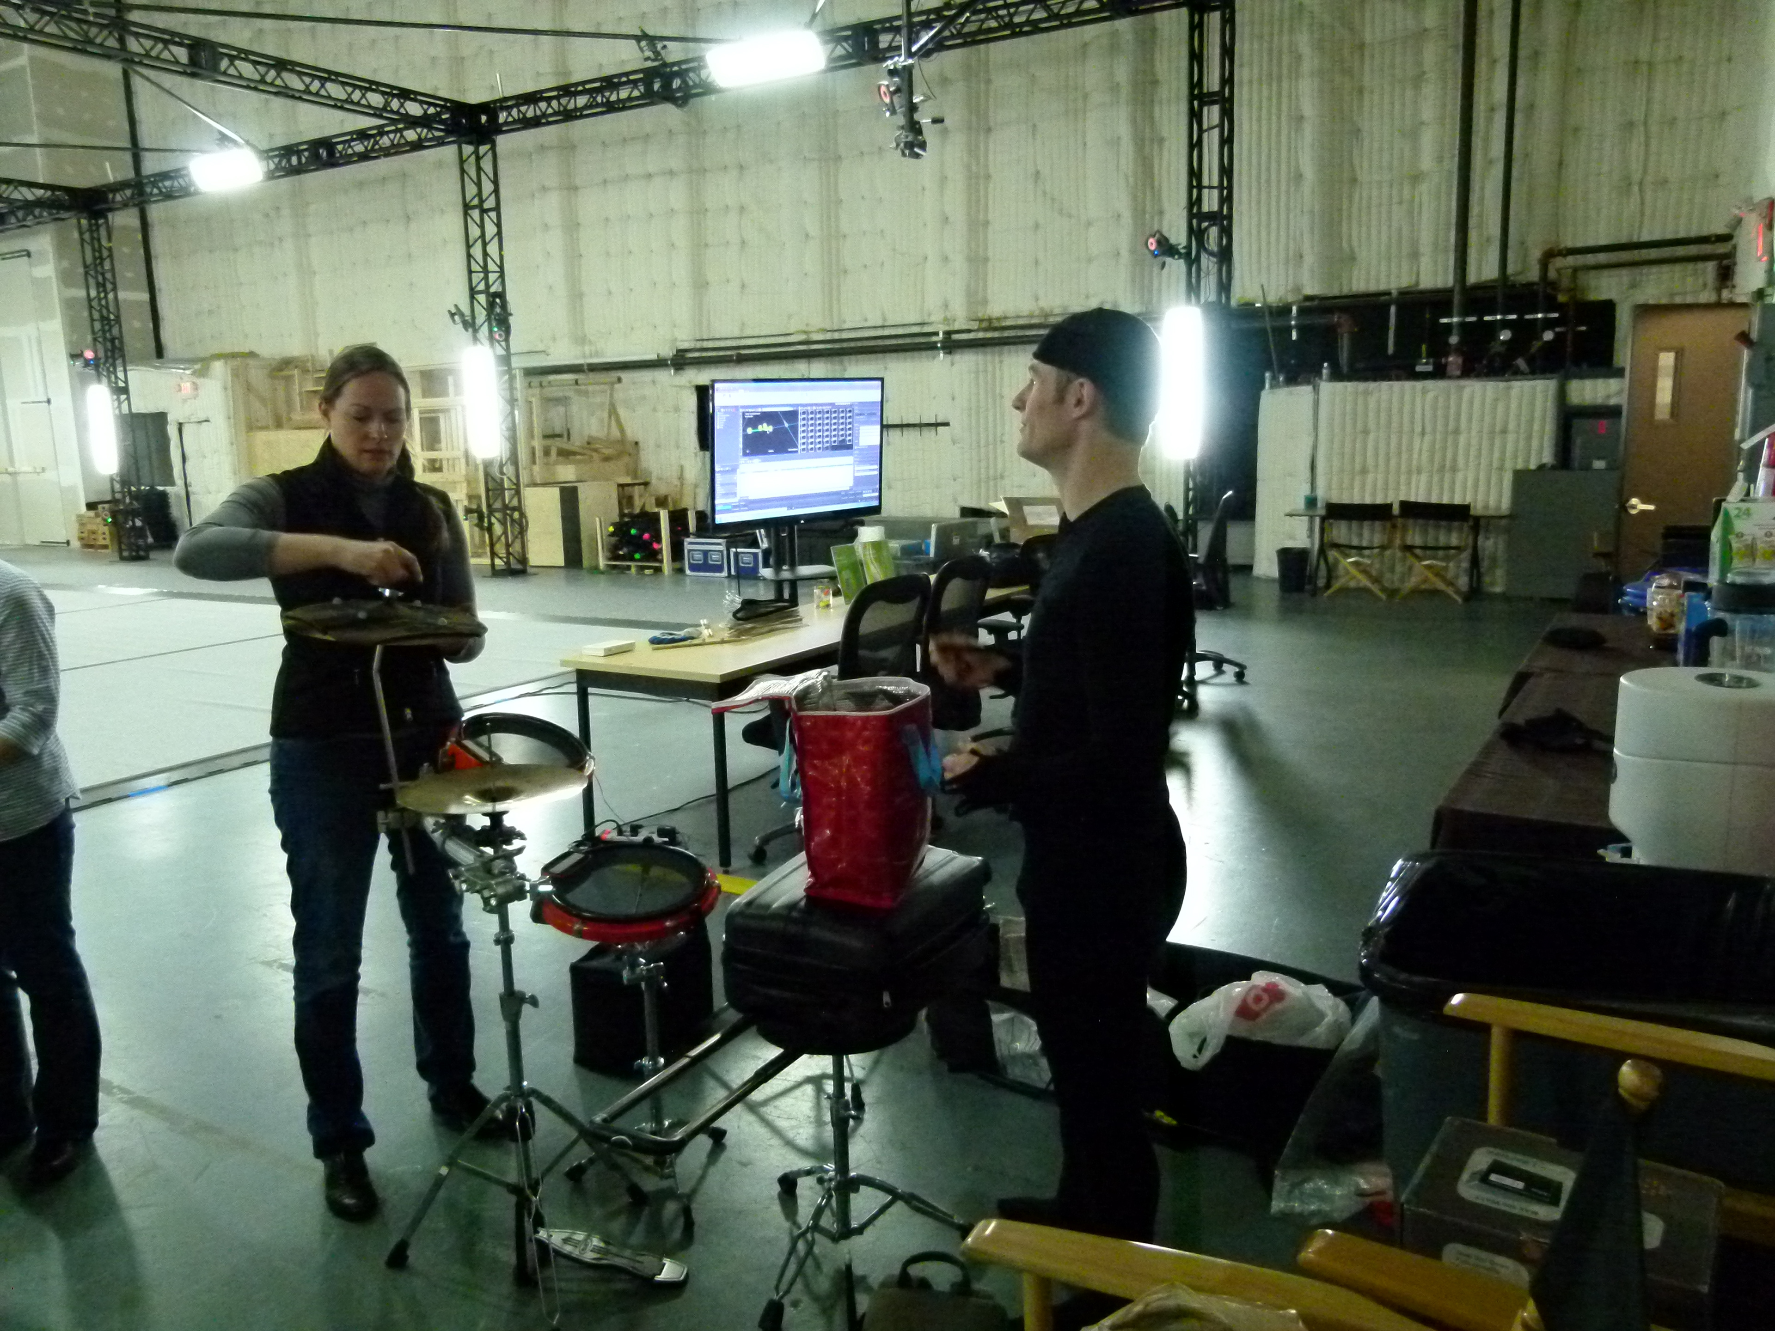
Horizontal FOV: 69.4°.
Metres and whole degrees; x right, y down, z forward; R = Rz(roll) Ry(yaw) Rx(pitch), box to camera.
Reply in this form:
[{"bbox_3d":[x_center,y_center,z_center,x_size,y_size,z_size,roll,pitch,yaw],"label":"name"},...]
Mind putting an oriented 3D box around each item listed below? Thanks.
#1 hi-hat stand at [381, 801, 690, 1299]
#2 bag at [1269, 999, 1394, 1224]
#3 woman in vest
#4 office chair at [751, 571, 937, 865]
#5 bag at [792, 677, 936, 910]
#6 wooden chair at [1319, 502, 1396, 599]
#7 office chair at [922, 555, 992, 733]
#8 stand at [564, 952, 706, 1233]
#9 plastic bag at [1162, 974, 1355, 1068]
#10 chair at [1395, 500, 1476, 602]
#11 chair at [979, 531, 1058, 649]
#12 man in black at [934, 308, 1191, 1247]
[{"bbox_3d":[-0.676,0.673,2.419,0.576,0.924,0.338,0,9,10],"label":"hi-hat stand"},{"bbox_3d":[0.860,0.869,2.518,0.219,0.417,0.179,0,9,11],"label":"bag"},{"bbox_3d":[-1.077,0.232,2.698,0.616,1.728,0.467,-7,10,-29],"label":"woman in vest"},{"bbox_3d":[-0.144,0.183,4.968,0.636,1.053,0.636,5,11,36],"label":"office chair"},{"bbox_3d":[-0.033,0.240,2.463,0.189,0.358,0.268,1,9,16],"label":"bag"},{"bbox_3d":[4.370,-1.068,11.900,0.600,0.880,0.450,3,10,28],"label":"wooden chair"},{"bbox_3d":[0.141,0.081,5.517,0.636,1.063,0.636,5,11,36],"label":"office chair"},{"bbox_3d":[-0.483,0.822,2.675,0.338,0.536,0.338,-3,9,-11],"label":"stand"},{"bbox_3d":[0.816,0.750,2.830,0.387,0.159,0.248,3,10,26],"label":"plastic bag"},{"bbox_3d":[4.957,-1.029,11.600,0.600,0.880,0.450,3,10,28],"label":"chair"},{"bbox_3d":[0.791,-0.137,6.823,0.636,1.043,0.636,4,11,34],"label":"chair"},{"bbox_3d":[0.350,0.244,2.365,0.467,1.728,0.477,1,9,14],"label":"man in black"}]

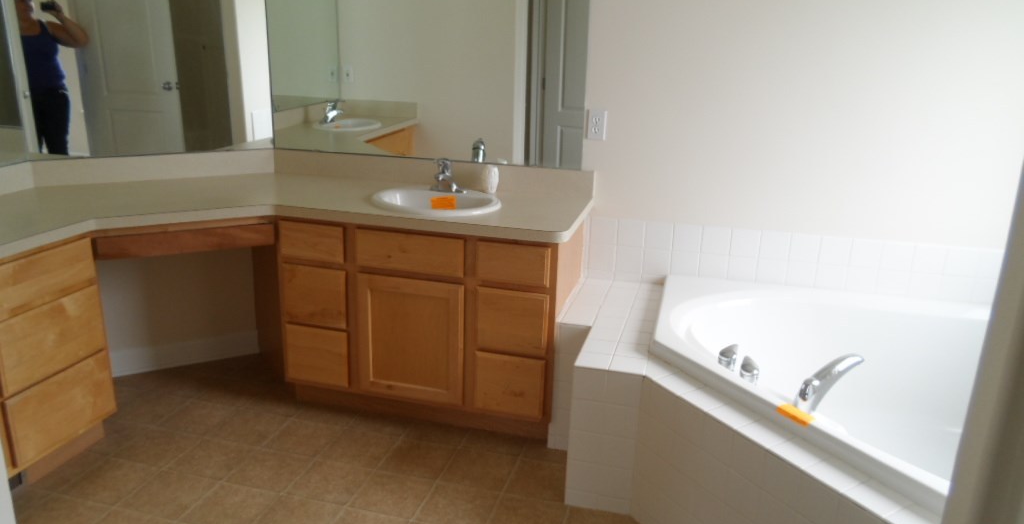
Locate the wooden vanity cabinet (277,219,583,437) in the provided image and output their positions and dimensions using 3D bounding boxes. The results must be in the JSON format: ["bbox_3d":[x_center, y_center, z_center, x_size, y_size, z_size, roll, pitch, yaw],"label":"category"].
[{"bbox_3d":[-0.300,0.189,2.951,1.062,0.797,0.555,6,17,14],"label":"wooden vanity cabinet"}]

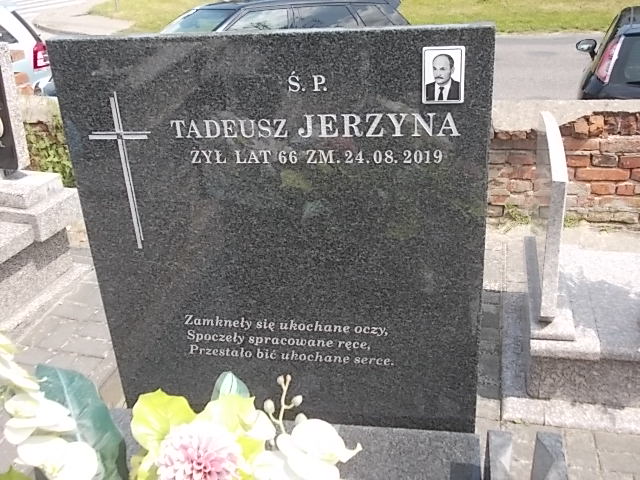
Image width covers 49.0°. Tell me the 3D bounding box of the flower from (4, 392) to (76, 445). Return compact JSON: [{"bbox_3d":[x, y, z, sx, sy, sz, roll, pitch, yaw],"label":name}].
[{"bbox_3d":[-0.394,0.252,0.990,0.092,0.060,0.060,6,26,20],"label":"flower"}]

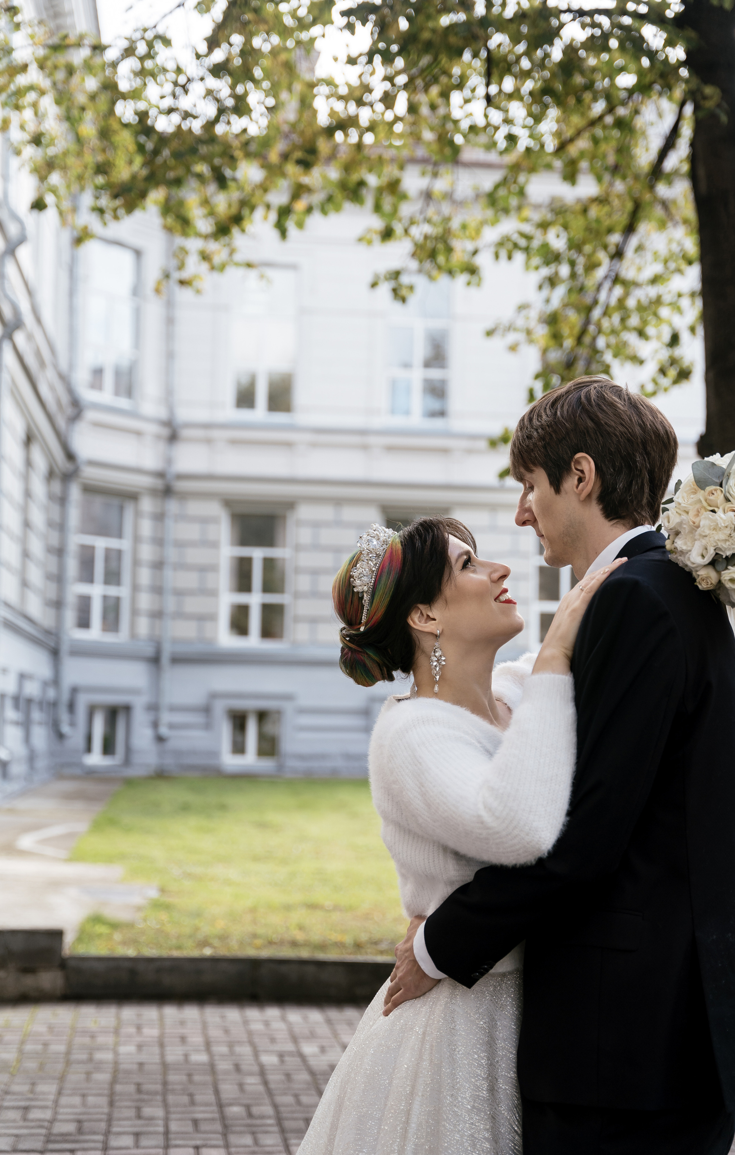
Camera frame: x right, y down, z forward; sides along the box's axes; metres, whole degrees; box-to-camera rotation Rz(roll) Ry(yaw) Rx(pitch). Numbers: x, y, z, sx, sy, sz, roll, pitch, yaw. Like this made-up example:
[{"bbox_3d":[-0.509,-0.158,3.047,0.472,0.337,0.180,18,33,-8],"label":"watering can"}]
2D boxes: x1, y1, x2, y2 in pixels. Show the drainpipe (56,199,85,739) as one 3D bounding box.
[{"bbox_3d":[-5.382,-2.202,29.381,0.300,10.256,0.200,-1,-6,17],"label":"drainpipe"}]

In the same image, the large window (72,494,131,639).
[{"bbox_3d":[-5.000,-0.213,30.273,0.200,2.657,1.137,-3,-7,39],"label":"large window"}]

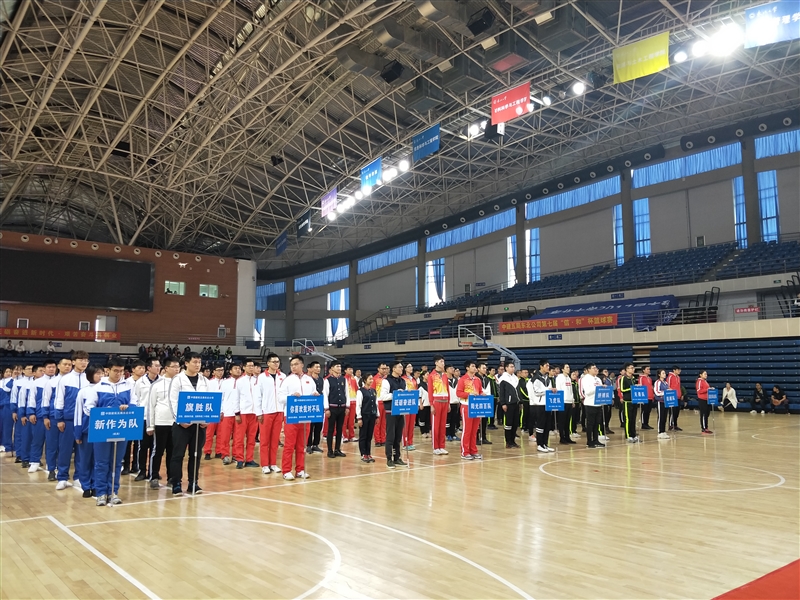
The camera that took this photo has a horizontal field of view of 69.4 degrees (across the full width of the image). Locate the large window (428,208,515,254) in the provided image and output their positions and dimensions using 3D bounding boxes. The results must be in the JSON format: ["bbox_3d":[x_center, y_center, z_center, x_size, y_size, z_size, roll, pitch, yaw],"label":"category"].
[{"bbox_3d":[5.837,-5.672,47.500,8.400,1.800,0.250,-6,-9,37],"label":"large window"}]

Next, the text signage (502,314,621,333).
[{"bbox_3d":[9.565,1.426,35.200,0.100,0.650,8.200,7,-10,-43],"label":"text signage"}]

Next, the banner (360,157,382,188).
[{"bbox_3d":[-2.086,-9.261,42.300,0.100,1.570,2.350,7,-10,-43],"label":"banner"}]

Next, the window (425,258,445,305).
[{"bbox_3d":[2.985,-1.526,49.000,1.900,4.100,0.250,-5,-9,35],"label":"window"}]

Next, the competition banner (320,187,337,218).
[{"bbox_3d":[-5.567,-7.654,45.500,2.150,1.500,0.100,-7,-10,44],"label":"competition banner"}]

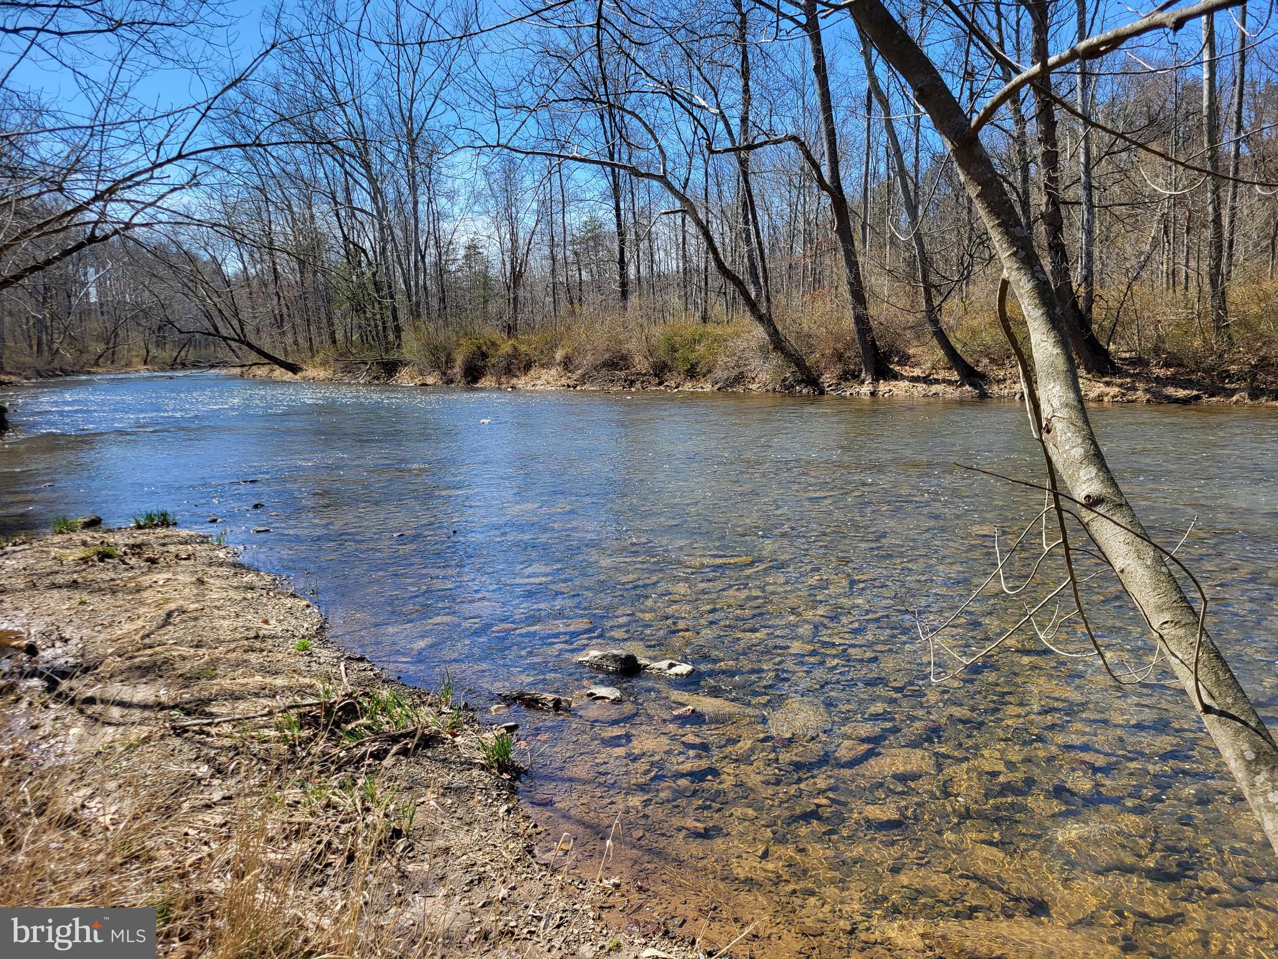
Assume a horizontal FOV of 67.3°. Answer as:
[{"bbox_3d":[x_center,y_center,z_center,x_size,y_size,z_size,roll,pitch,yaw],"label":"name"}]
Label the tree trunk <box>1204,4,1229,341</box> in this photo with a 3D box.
[{"bbox_3d":[18.767,-9.820,31.261,0.500,10.736,0.500,-7,8,1],"label":"tree trunk"}]

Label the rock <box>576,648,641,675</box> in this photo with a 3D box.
[{"bbox_3d":[-0.161,1.096,5.675,0.360,0.130,0.220,1,8,12],"label":"rock"}]

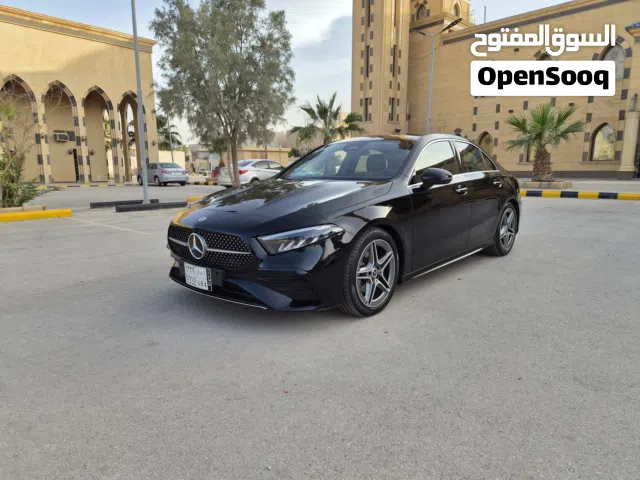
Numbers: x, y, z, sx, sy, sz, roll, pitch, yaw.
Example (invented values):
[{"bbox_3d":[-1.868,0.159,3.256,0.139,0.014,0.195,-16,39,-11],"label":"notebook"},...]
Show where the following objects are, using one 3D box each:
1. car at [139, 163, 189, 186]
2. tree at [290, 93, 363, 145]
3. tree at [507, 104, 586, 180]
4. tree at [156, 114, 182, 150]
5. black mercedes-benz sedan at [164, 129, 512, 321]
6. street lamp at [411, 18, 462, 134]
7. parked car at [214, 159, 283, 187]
[{"bbox_3d":[-9.900,-4.120,26.600,1.770,1.470,4.540,-8,13,-41],"label":"car"},{"bbox_3d":[0.410,-5.952,25.063,4.300,5.310,4.300,0,9,0],"label":"tree"},{"bbox_3d":[9.540,-4.094,18.174,3.500,3.350,3.500,0,9,0],"label":"tree"},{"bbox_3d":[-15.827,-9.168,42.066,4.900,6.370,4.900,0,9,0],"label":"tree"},{"bbox_3d":[0.670,-0.415,4.530,1.850,1.430,4.560,8,13,41],"label":"black mercedes-benz sedan"},{"bbox_3d":[5.415,-6.479,20.920,2.700,7.710,0.350,8,12,39],"label":"street lamp"},{"bbox_3d":[-3.100,-3.360,21.600,1.750,1.450,4.450,6,11,32],"label":"parked car"}]

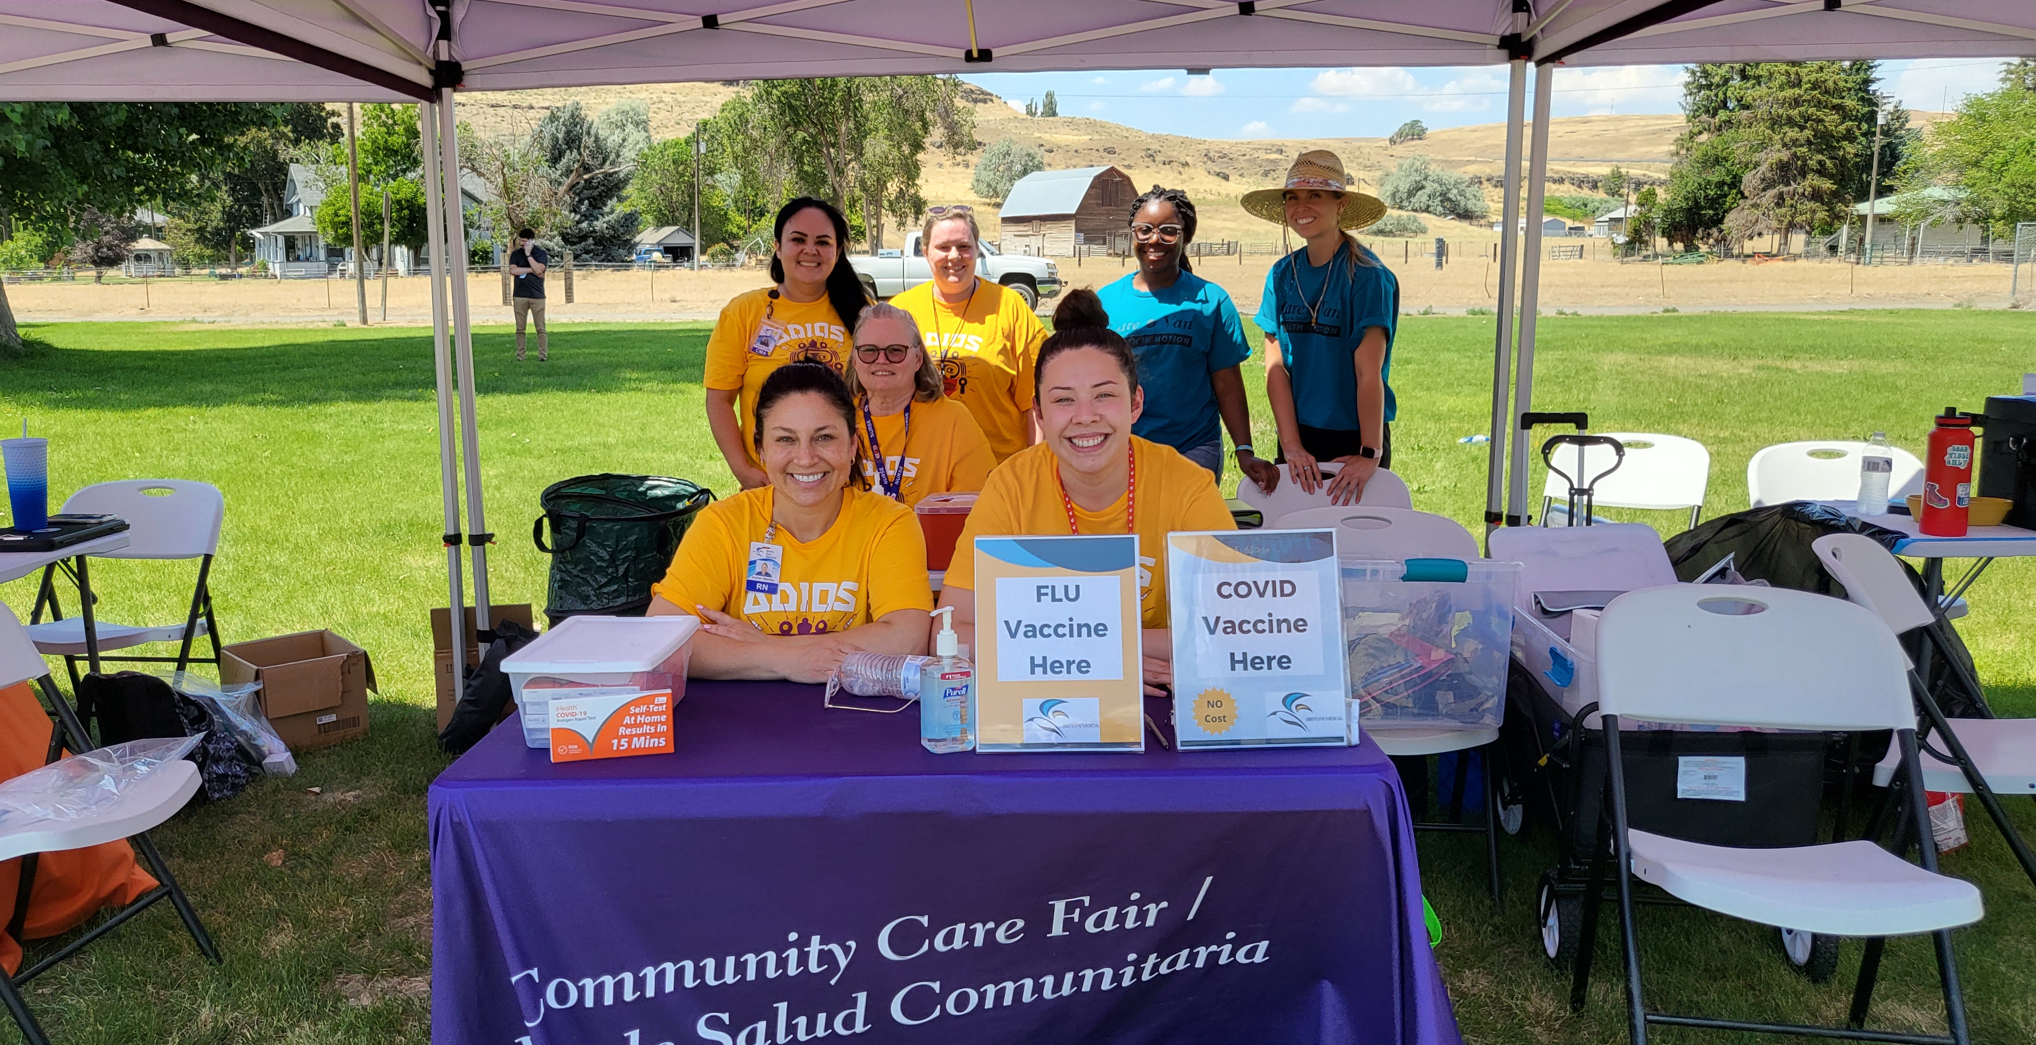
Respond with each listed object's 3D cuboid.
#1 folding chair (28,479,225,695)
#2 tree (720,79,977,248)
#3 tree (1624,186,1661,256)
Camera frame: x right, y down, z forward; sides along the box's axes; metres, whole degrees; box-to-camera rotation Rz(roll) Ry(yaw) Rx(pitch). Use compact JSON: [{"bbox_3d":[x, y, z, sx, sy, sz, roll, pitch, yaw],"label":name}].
[{"bbox_3d":[-2.510,0.296,4.136,0.485,0.810,0.520,1,10,8],"label":"folding chair"},{"bbox_3d":[-12.290,-27.668,112.000,17.470,16.060,14.560,0,10,0],"label":"tree"},{"bbox_3d":[44.036,-21.232,108.000,2.580,5.200,2.470,0,10,0],"label":"tree"}]

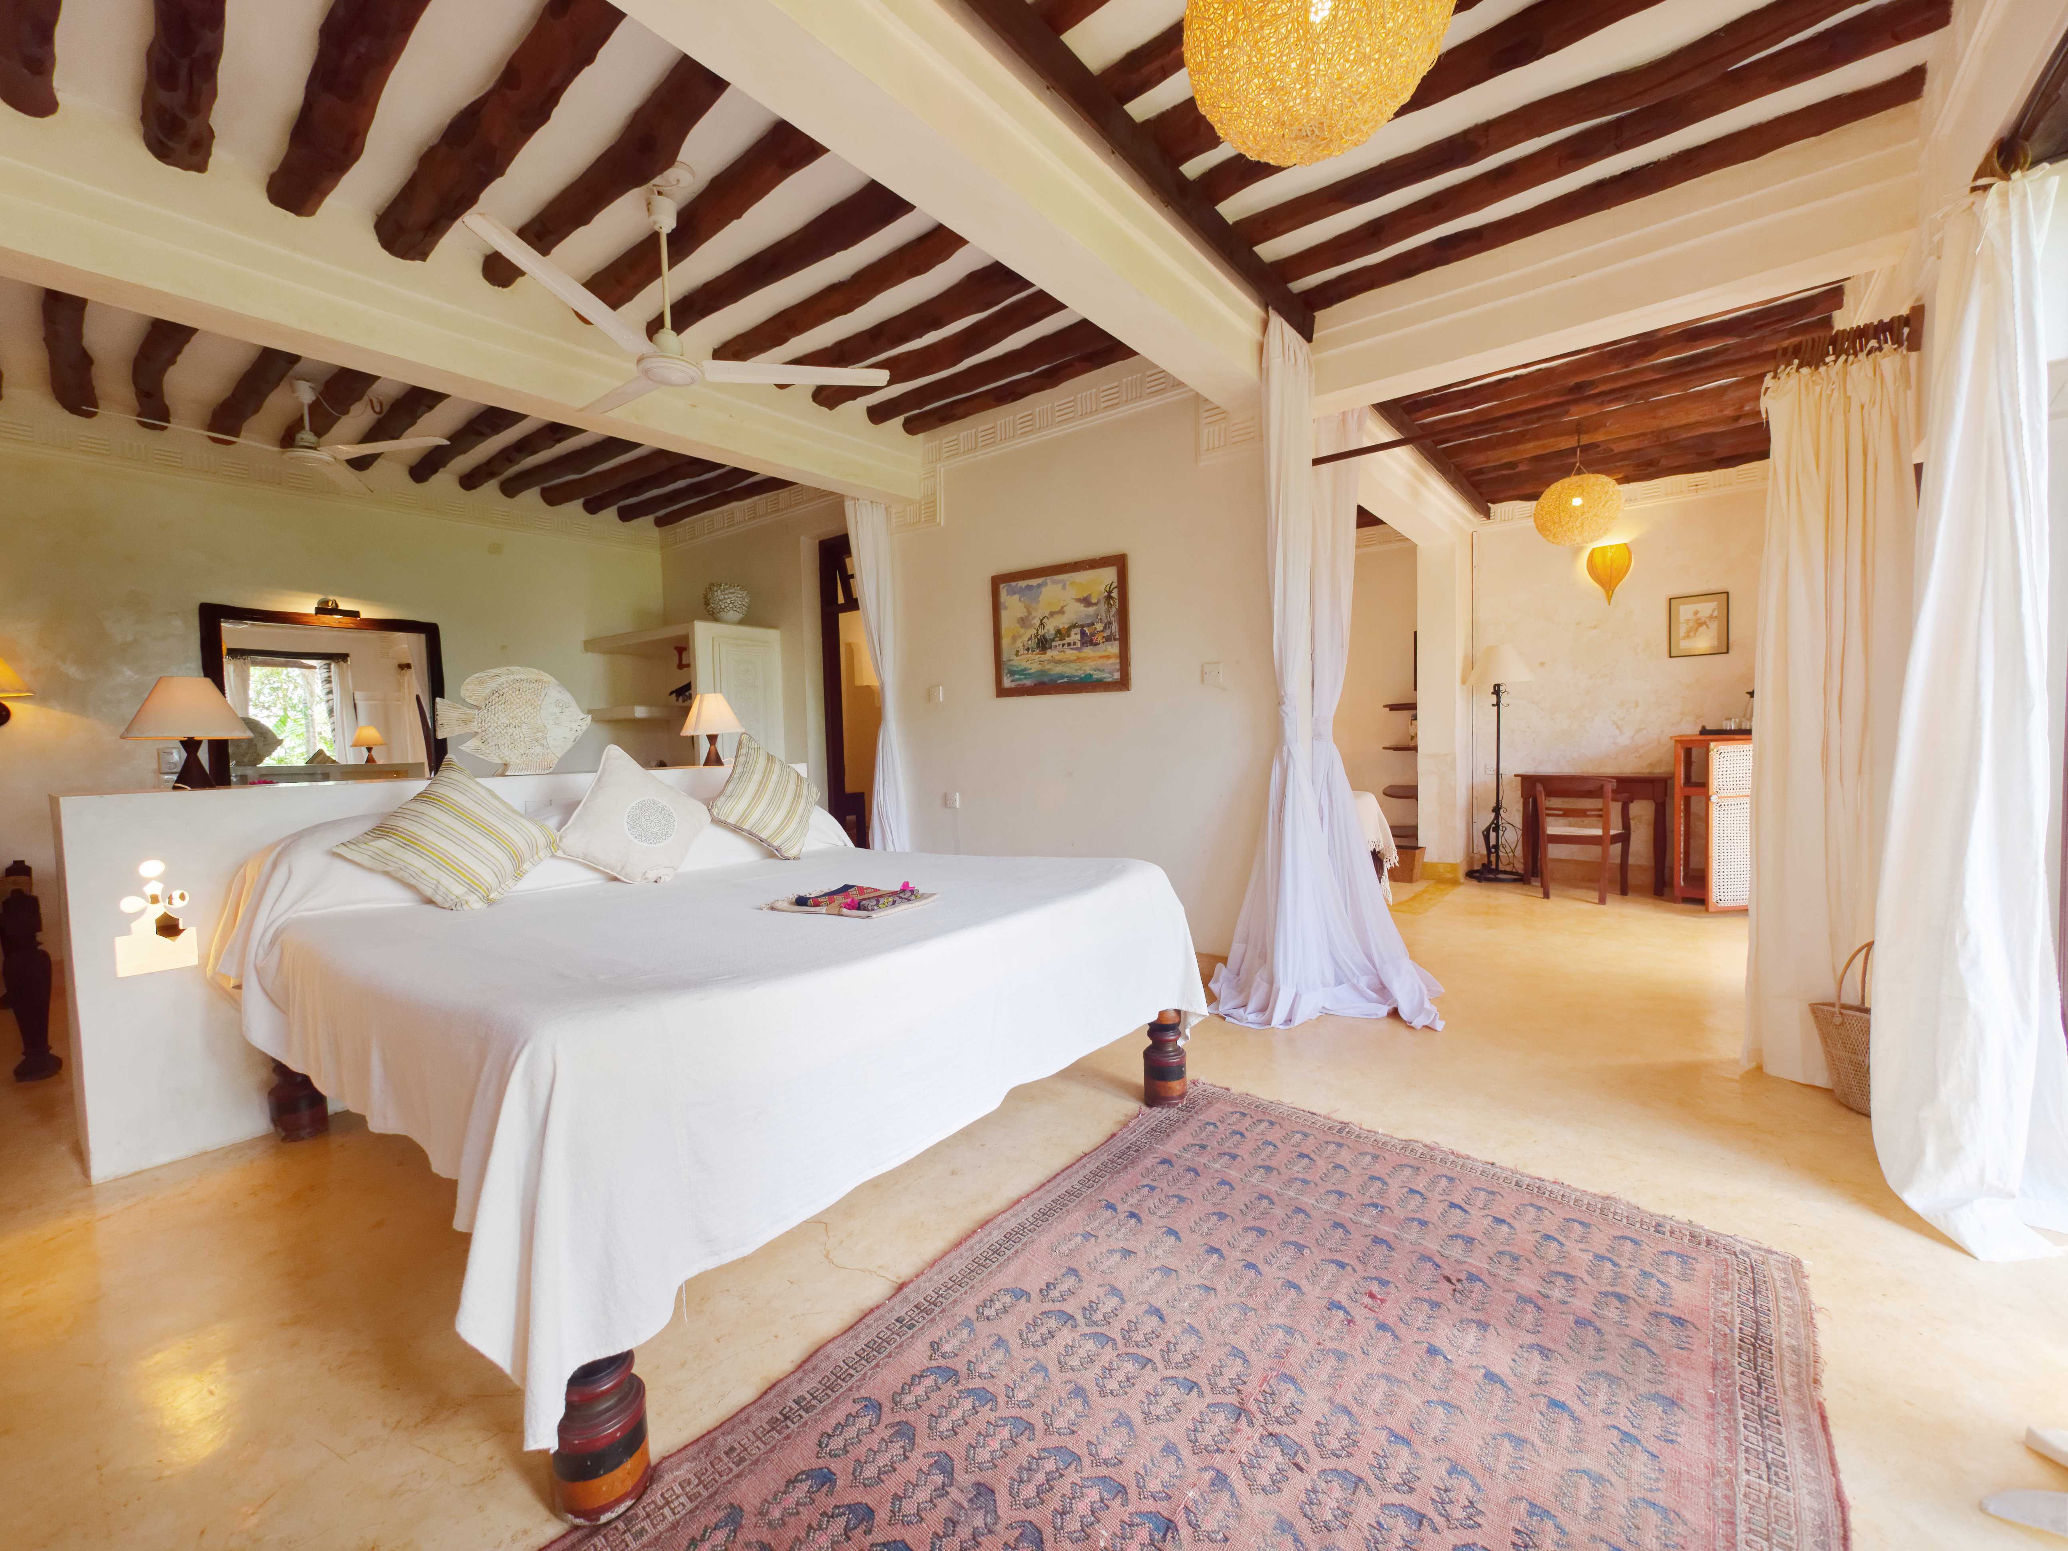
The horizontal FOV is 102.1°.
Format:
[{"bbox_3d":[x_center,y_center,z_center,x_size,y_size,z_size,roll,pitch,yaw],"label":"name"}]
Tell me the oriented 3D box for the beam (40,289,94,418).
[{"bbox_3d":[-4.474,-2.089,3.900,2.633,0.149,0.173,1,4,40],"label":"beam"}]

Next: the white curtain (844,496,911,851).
[{"bbox_3d":[-1.069,-0.476,5.526,0.345,2.691,0.460,1,4,40],"label":"white curtain"}]

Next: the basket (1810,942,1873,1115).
[{"bbox_3d":[2.506,0.721,2.441,0.356,0.489,0.299,1,4,40],"label":"basket"}]

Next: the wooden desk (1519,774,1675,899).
[{"bbox_3d":[3.830,0.373,5.707,0.908,0.770,0.483,1,4,40],"label":"wooden desk"}]

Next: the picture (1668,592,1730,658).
[{"bbox_3d":[4.543,-1.023,5.712,0.317,0.406,0.020,1,4,38],"label":"picture"}]

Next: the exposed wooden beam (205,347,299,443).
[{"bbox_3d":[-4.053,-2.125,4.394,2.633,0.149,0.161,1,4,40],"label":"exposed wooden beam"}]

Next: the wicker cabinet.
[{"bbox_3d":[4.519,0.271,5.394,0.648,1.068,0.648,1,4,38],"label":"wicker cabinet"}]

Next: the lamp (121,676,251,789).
[{"bbox_3d":[-2.683,-0.136,2.660,0.296,0.354,0.296,1,4,38],"label":"lamp"}]

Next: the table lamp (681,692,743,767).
[{"bbox_3d":[-1.565,-0.220,4.071,0.295,0.354,0.295,1,4,38],"label":"table lamp"}]

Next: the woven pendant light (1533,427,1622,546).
[{"bbox_3d":[2.967,-1.571,4.561,0.402,0.641,0.402,1,4,40],"label":"woven pendant light"}]

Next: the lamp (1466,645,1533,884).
[{"bbox_3d":[3.518,-0.096,6.376,0.444,1.756,0.444,1,4,38],"label":"lamp"}]

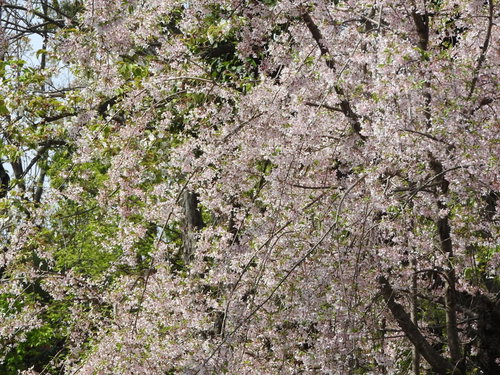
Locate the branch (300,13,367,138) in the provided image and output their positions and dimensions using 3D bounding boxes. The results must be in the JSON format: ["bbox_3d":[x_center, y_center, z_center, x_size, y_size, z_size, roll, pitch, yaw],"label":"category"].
[{"bbox_3d":[0.707,-0.948,33.000,0.558,1.100,0.450,0,-7,0],"label":"branch"}]

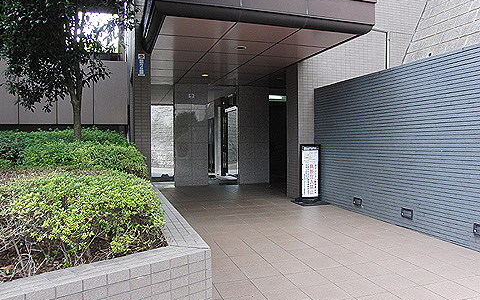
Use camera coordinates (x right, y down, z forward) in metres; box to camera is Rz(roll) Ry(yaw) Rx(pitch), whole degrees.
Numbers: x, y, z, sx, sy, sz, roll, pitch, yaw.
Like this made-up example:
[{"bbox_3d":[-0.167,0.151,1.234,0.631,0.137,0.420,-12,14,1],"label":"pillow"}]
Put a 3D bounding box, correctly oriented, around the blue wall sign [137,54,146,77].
[{"bbox_3d":[-1.527,-1.312,5.614,0.105,0.340,0.015,-1,1,-18],"label":"blue wall sign"}]

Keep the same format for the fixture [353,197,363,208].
[{"bbox_3d":[1.741,0.783,5.377,0.050,0.110,0.200,-1,1,-18],"label":"fixture"}]

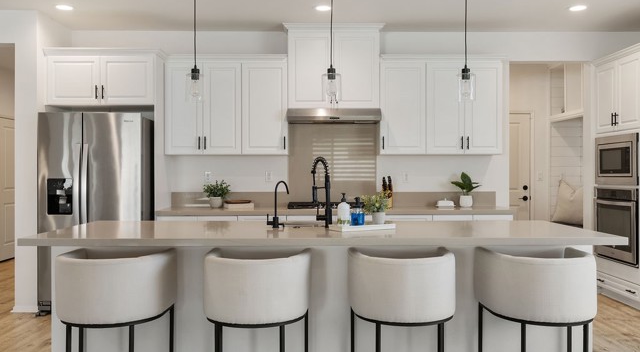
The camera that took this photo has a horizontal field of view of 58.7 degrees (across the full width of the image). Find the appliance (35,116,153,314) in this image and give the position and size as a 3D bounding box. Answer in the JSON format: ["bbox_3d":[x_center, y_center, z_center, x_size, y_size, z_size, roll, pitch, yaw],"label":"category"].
[{"bbox_3d":[-2.053,0.336,5.440,0.915,1.785,0.860,0,0,-1],"label":"appliance"}]

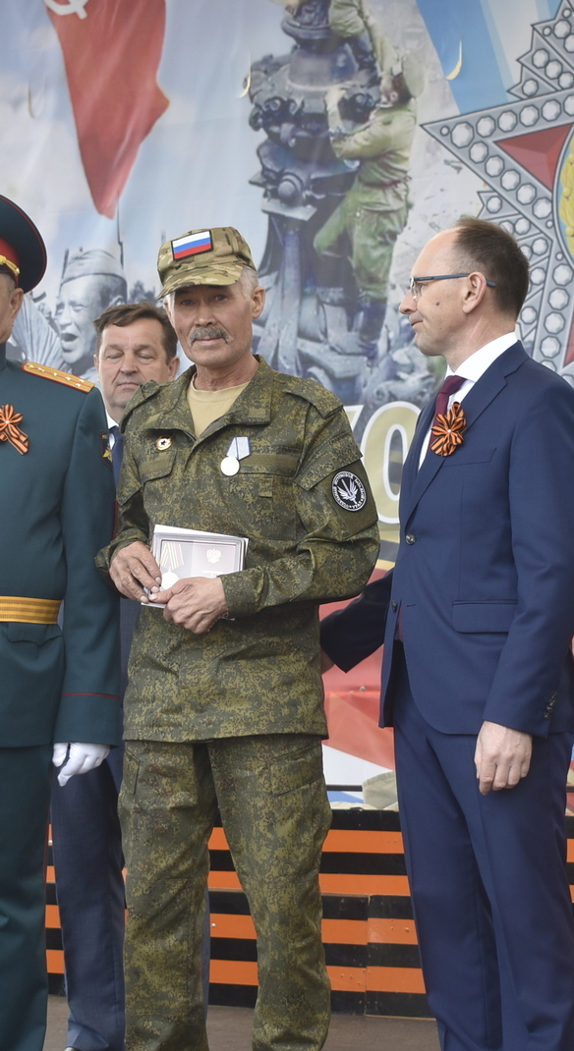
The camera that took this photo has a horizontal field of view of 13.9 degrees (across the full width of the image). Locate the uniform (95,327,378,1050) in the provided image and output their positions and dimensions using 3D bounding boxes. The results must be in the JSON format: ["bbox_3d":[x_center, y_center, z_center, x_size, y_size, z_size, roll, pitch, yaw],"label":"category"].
[{"bbox_3d":[-0.095,0.379,4.300,0.540,1.400,0.370,-2,-5,21],"label":"uniform"}]

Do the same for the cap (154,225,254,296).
[{"bbox_3d":[-0.149,-0.487,4.360,0.170,0.130,0.240,-5,-1,25],"label":"cap"}]

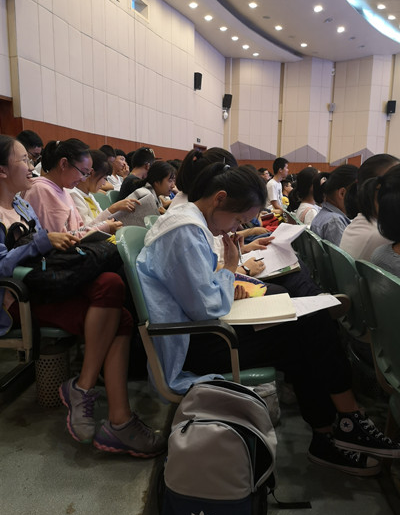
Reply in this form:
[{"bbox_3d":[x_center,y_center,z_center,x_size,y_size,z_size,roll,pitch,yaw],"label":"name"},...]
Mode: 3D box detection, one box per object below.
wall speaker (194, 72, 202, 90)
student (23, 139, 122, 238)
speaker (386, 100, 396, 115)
[{"bbox_3d":[-0.067,-6.898,16.315,0.290,0.620,0.350,13,14,26],"label":"wall speaker"},{"bbox_3d":[-0.531,0.057,2.021,0.720,1.220,0.500,3,10,13],"label":"student"},{"bbox_3d":[9.193,-7.208,19.982,0.380,0.610,0.320,2,16,8],"label":"speaker"}]

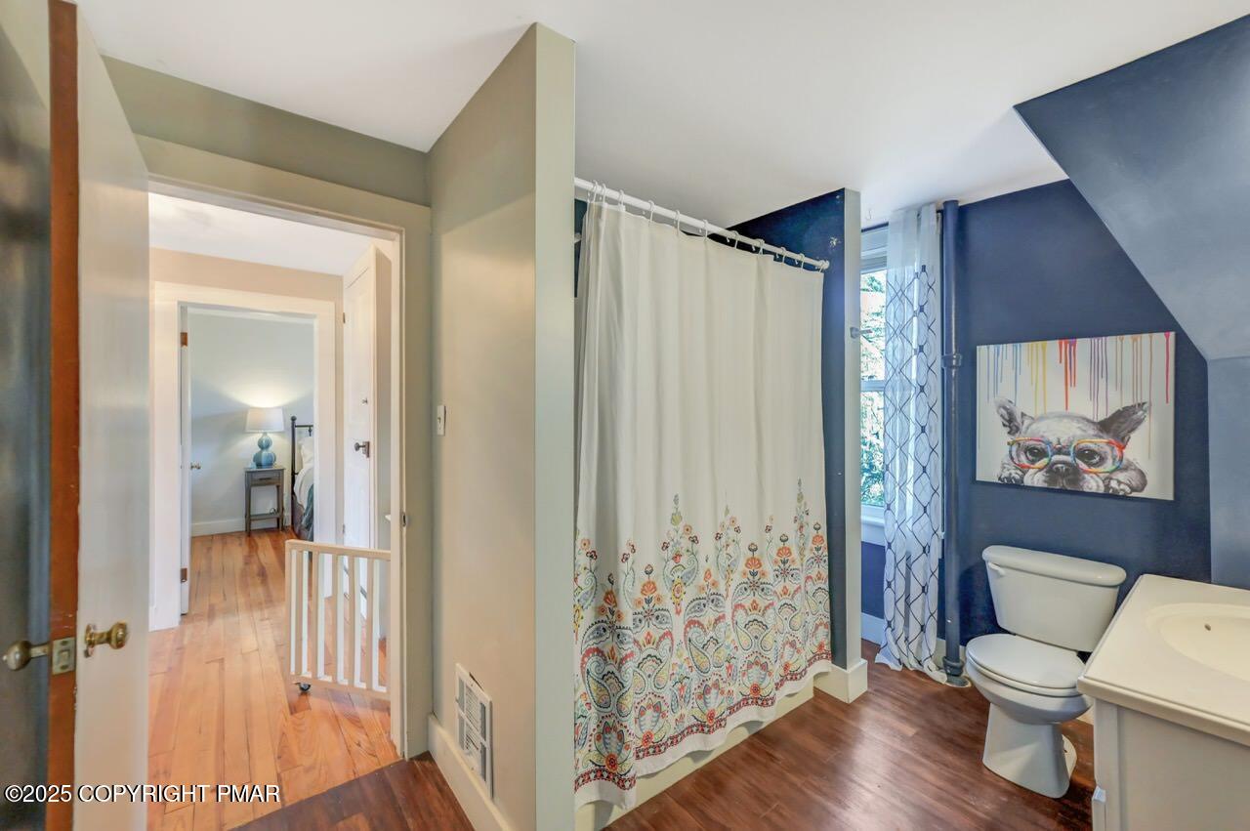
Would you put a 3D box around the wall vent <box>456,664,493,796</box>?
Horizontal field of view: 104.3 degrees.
[{"bbox_3d":[-0.502,1.027,1.600,0.022,0.302,0.290,0,0,-40],"label":"wall vent"}]

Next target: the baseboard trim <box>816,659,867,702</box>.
[{"bbox_3d":[1.044,1.249,2.356,0.170,0.155,0.180,0,0,-37],"label":"baseboard trim"}]

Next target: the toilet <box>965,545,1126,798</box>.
[{"bbox_3d":[1.630,0.970,1.923,0.740,0.715,0.460,0,0,-41],"label":"toilet"}]

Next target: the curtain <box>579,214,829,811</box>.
[{"bbox_3d":[0.387,0.275,1.861,1.390,1.870,0.130,0,0,-37],"label":"curtain"}]

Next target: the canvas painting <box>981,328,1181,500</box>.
[{"bbox_3d":[1.936,-0.001,2.136,0.035,0.650,0.635,0,0,-41],"label":"canvas painting"}]

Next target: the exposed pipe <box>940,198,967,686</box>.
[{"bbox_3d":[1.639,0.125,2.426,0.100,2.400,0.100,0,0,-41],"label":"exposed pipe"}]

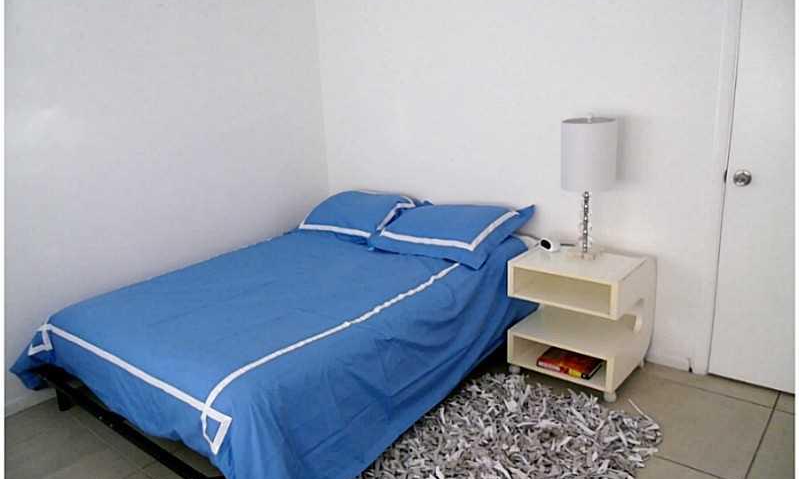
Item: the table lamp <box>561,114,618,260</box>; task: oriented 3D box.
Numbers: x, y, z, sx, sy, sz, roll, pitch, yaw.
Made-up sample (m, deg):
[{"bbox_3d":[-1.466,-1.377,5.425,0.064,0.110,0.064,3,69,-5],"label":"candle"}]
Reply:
[{"bbox_3d":[0.823,-0.226,2.752,0.240,0.644,0.240,10,21,38],"label":"table lamp"}]

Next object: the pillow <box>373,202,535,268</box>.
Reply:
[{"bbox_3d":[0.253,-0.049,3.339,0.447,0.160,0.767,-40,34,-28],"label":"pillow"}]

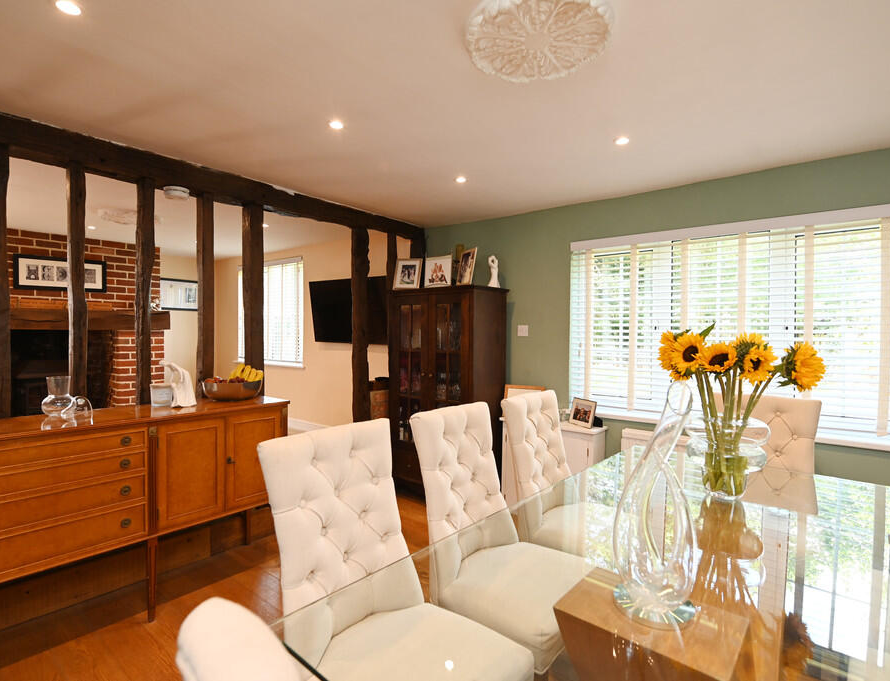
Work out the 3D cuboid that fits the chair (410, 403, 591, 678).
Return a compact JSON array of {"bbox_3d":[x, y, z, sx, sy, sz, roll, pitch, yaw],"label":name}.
[{"bbox_3d":[0.236,0.783,1.630,0.605,1.020,0.480,1,1,41],"label":"chair"}]

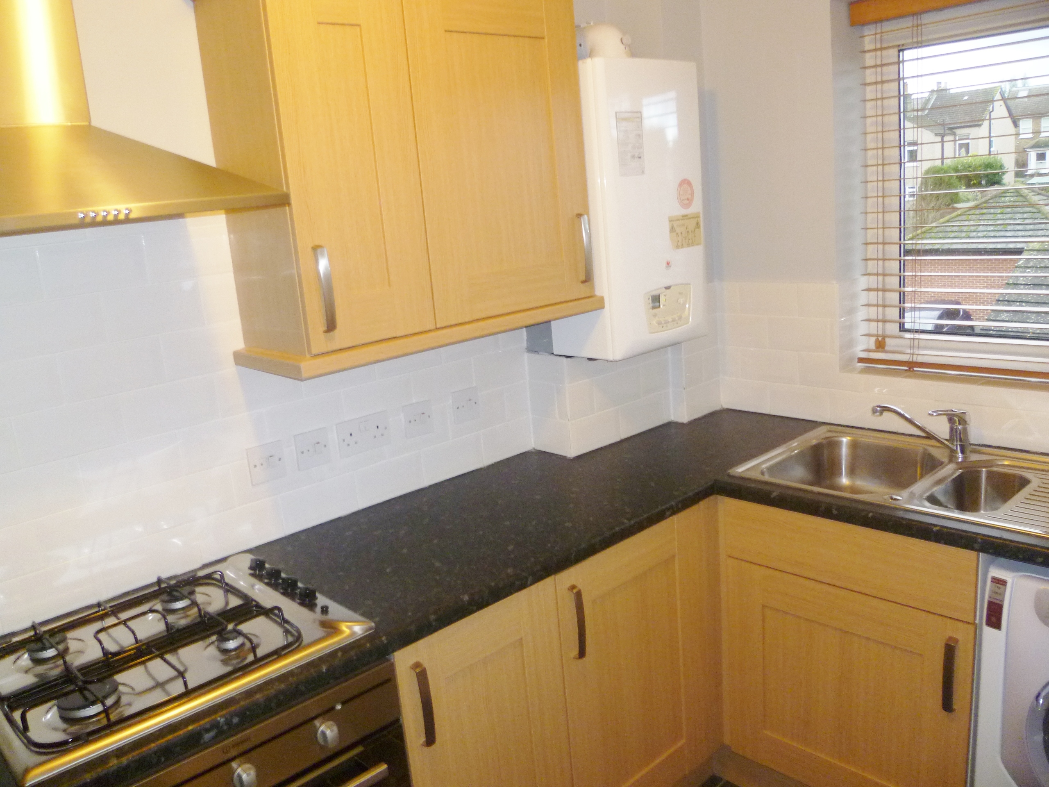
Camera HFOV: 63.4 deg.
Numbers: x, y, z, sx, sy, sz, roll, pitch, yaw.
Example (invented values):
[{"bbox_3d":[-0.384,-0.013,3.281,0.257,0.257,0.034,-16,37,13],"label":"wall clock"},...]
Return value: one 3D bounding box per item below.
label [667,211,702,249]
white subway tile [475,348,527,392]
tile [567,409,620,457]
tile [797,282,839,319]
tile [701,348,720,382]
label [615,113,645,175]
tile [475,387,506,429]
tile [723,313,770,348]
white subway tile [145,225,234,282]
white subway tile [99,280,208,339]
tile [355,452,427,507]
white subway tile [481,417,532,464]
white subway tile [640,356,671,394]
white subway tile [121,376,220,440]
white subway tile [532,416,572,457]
[{"bbox_3d":[0.447,-0.447,2.339,0.134,0.090,0.001,-16,17,-40],"label":"label"},{"bbox_3d":[-0.069,-0.065,2.358,0.186,0.100,0.009,-16,17,-39],"label":"white subway tile"},{"bbox_3d":[0.206,0.107,2.455,0.213,0.097,0.009,-16,17,-40],"label":"tile"},{"bbox_3d":[0.846,-0.269,2.445,0.009,0.100,0.124,-16,17,-40],"label":"tile"},{"bbox_3d":[0.583,-0.090,2.651,0.090,0.100,0.009,-16,17,-39],"label":"tile"},{"bbox_3d":[0.271,-0.633,2.153,0.099,0.156,0.001,-16,17,-40],"label":"label"},{"bbox_3d":[-0.128,0.054,2.307,0.200,0.100,0.009,-16,17,-40],"label":"tile"},{"bbox_3d":[0.693,-0.197,2.648,0.009,0.100,0.167,-16,17,-40],"label":"tile"},{"bbox_3d":[-0.688,-0.290,1.779,0.198,0.100,0.009,-16,17,-39],"label":"white subway tile"},{"bbox_3d":[-0.755,-0.172,1.734,0.200,0.100,0.009,-16,17,-40],"label":"white subway tile"},{"bbox_3d":[-0.342,0.217,2.159,0.198,0.100,0.009,-16,17,-39],"label":"tile"},{"bbox_3d":[-0.050,0.133,2.445,0.189,0.096,0.009,-16,17,-40],"label":"white subway tile"},{"bbox_3d":[0.393,-0.050,2.560,0.139,0.100,0.009,-16,17,-40],"label":"white subway tile"},{"bbox_3d":[-0.727,0.027,1.746,0.200,0.100,0.009,-16,17,-40],"label":"white subway tile"},{"bbox_3d":[0.079,0.120,2.394,0.009,0.100,0.155,-16,17,-40],"label":"white subway tile"}]

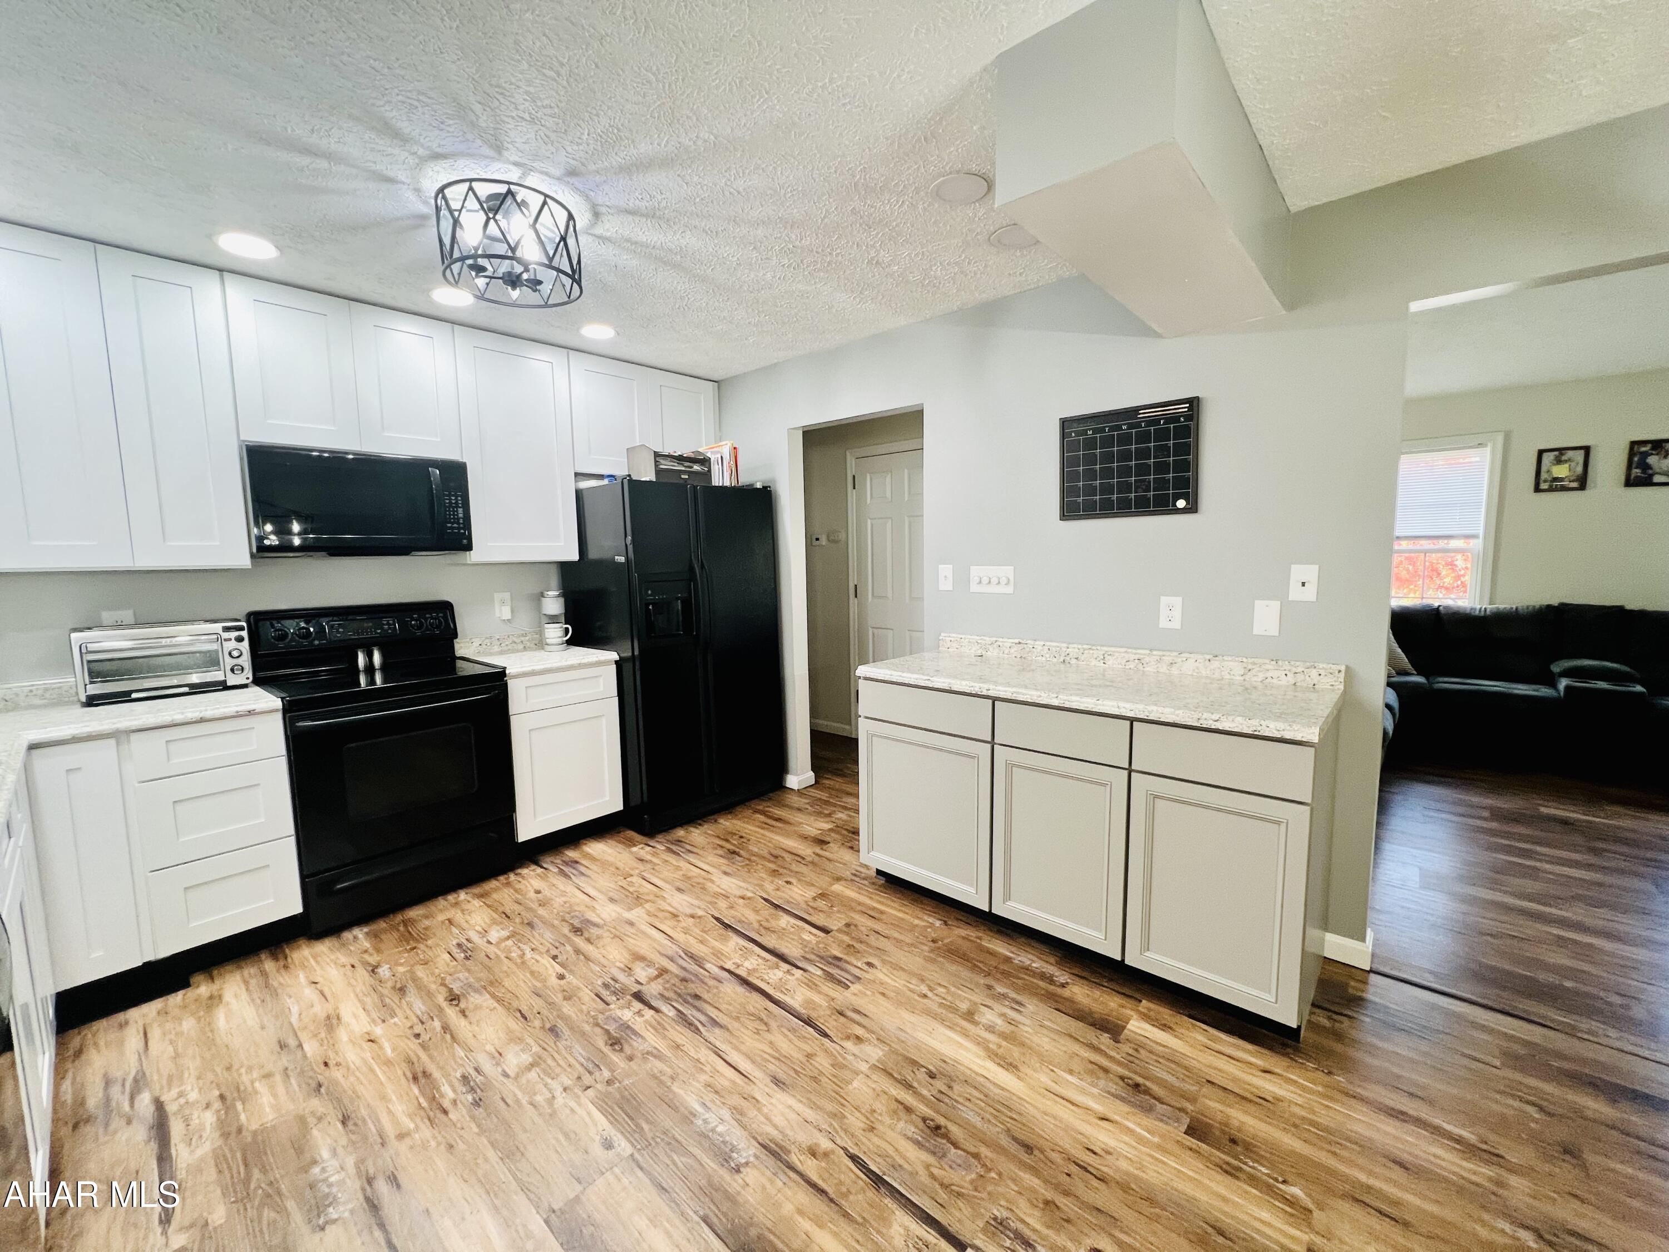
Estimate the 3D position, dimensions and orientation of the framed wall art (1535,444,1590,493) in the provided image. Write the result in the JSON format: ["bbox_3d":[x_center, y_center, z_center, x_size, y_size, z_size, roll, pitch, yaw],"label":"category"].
[{"bbox_3d":[4.634,-0.996,3.991,0.211,0.271,0.020,4,8,42],"label":"framed wall art"}]

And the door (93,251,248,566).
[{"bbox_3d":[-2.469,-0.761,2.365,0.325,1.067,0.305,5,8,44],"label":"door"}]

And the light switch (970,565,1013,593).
[{"bbox_3d":[0.706,-0.208,2.854,0.214,0.120,0.025,4,8,42],"label":"light switch"}]

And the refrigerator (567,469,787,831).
[{"bbox_3d":[-0.913,0.122,3.654,0.815,1.770,0.902,5,8,44],"label":"refrigerator"}]

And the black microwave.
[{"bbox_3d":[-2.065,-0.524,2.742,0.405,0.422,0.756,5,8,44],"label":"black microwave"}]

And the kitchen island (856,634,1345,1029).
[{"bbox_3d":[0.882,0.610,2.366,1.528,0.995,0.652,4,8,42],"label":"kitchen island"}]

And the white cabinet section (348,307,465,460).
[{"bbox_3d":[-1.966,-1.058,2.840,0.318,0.595,0.380,4,8,43],"label":"white cabinet section"}]

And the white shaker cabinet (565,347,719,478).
[{"bbox_3d":[-1.157,-1.150,3.678,0.325,0.607,0.916,5,8,44],"label":"white shaker cabinet"}]

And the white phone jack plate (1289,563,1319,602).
[{"bbox_3d":[1.559,-0.141,2.083,0.074,0.117,0.010,4,8,42],"label":"white phone jack plate"}]

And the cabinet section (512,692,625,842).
[{"bbox_3d":[-1.484,0.654,3.224,0.594,0.600,0.518,4,8,43],"label":"cabinet section"}]

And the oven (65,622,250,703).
[{"bbox_3d":[-2.510,0.125,2.369,0.295,0.258,0.424,5,8,44],"label":"oven"}]

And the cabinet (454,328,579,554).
[{"bbox_3d":[-1.653,-0.860,3.193,0.325,1.067,0.516,5,8,44],"label":"cabinet"}]

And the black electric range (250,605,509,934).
[{"bbox_3d":[-1.938,0.529,2.755,0.660,1.180,0.758,5,8,44],"label":"black electric range"}]

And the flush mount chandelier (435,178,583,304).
[{"bbox_3d":[-0.968,-1.147,1.881,0.376,0.233,0.376,5,8,44],"label":"flush mount chandelier"}]

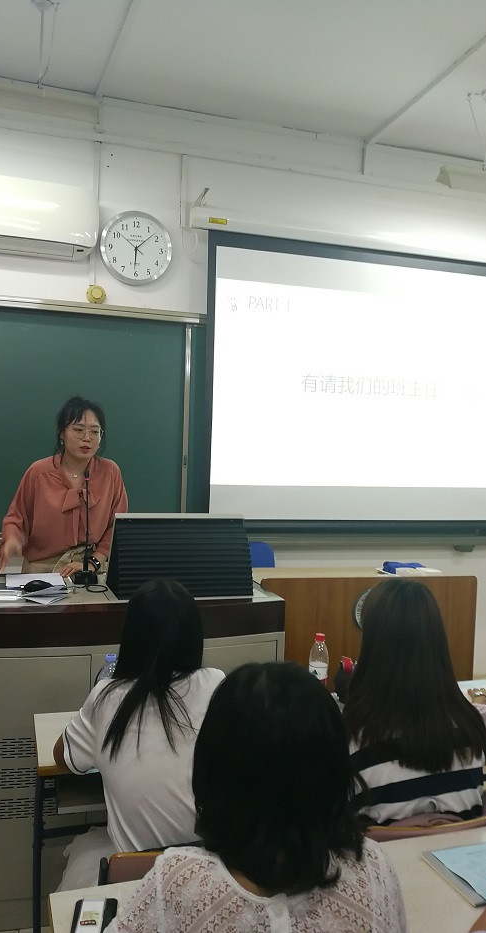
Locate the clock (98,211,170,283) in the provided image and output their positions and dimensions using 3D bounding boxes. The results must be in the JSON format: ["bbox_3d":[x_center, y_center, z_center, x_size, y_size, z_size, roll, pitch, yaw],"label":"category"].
[{"bbox_3d":[-0.576,-1.181,3.938,0.388,0.388,0.050,1,1,-17],"label":"clock"}]

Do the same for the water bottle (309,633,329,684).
[{"bbox_3d":[0.236,0.624,2.250,0.063,0.223,0.063,1,1,-17],"label":"water bottle"}]

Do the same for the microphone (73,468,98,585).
[{"bbox_3d":[-0.611,0.233,2.840,0.095,0.434,0.125,1,1,-17],"label":"microphone"}]

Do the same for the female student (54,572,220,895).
[{"bbox_3d":[-0.226,0.865,1.650,0.430,1.210,0.580,1,1,-17],"label":"female student"}]

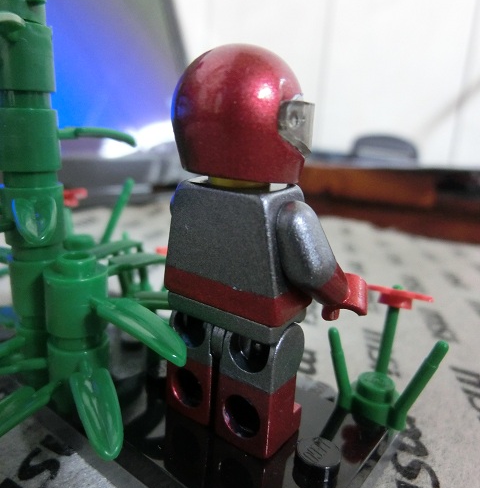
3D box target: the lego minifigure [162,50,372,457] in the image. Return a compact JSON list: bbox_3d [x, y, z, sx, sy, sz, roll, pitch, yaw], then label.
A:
[{"bbox_3d":[0.001,0.001,0.052,0.024,0.043,0.018,13,18,35],"label":"lego minifigure"}]

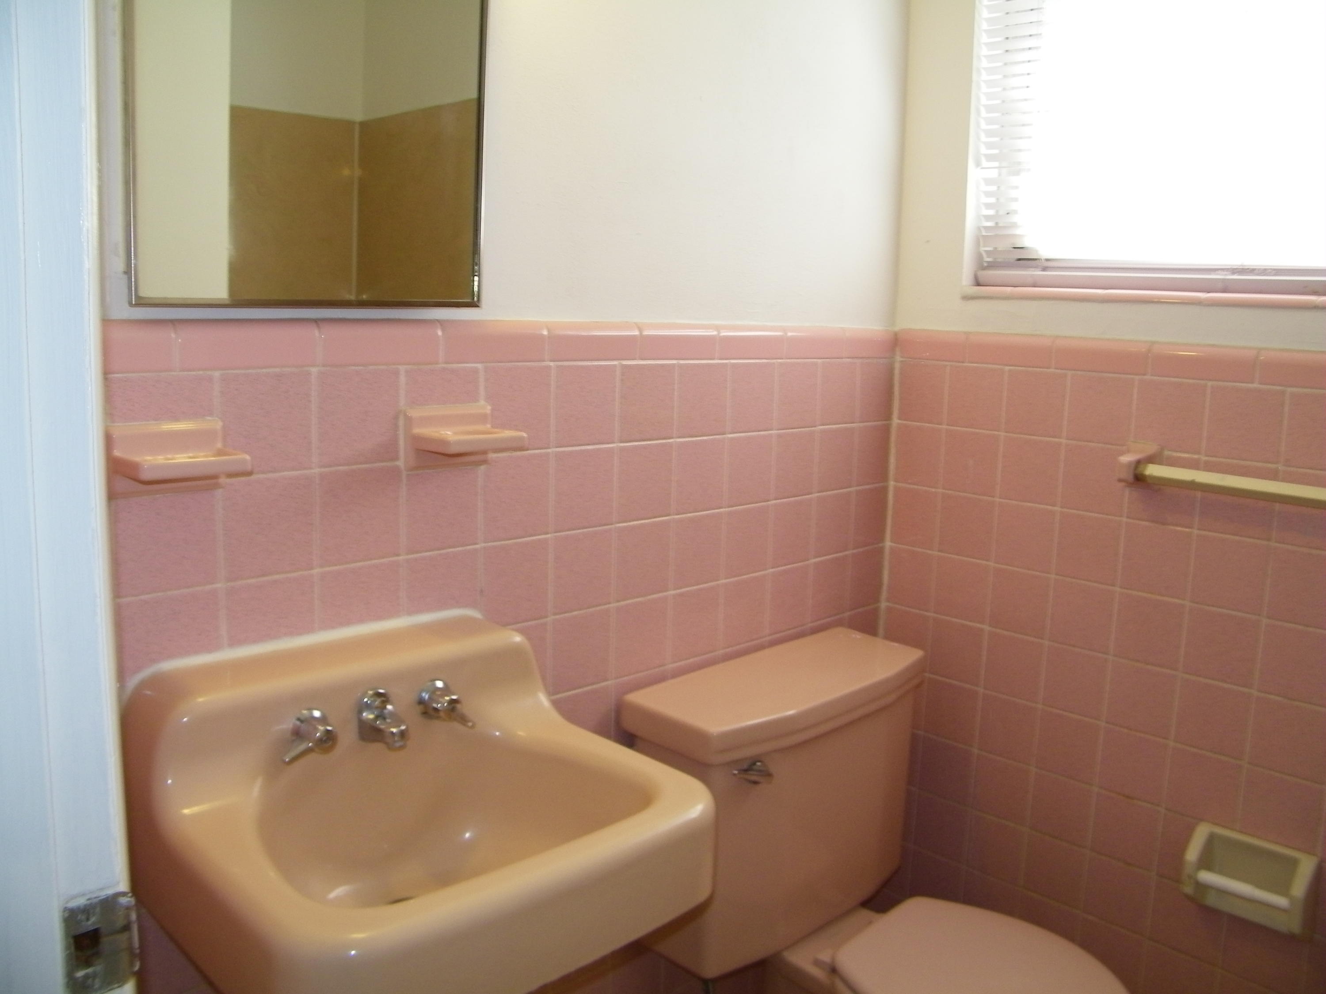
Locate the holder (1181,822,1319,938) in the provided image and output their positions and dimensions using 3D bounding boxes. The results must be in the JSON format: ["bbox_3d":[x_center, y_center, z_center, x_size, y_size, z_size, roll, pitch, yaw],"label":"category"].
[{"bbox_3d":[0.855,0.554,1.568,0.050,0.108,0.160,-7,13,-44],"label":"holder"}]

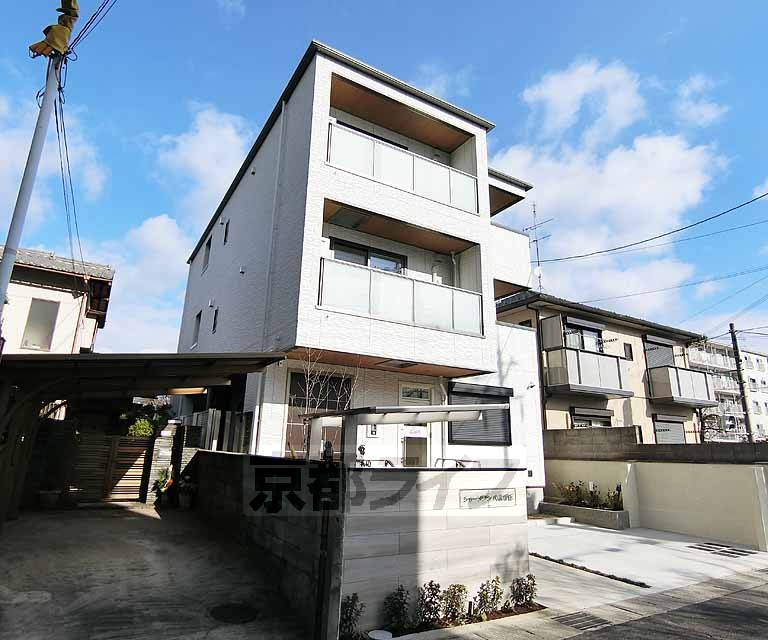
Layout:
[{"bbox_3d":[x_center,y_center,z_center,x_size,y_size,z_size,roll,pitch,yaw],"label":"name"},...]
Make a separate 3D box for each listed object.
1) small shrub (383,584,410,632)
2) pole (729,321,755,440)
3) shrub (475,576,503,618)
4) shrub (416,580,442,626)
[{"bbox_3d":[0.123,2.719,4.151,0.280,0.380,0.260,1,-16,0],"label":"small shrub"},{"bbox_3d":[17.640,4.047,21.488,0.270,8.100,0.270,9,-17,-26],"label":"pole"},{"bbox_3d":[1.106,2.937,4.646,0.290,0.380,0.260,9,-17,-26],"label":"shrub"},{"bbox_3d":[0.437,2.725,4.220,0.260,0.390,0.250,2,-15,0],"label":"shrub"}]

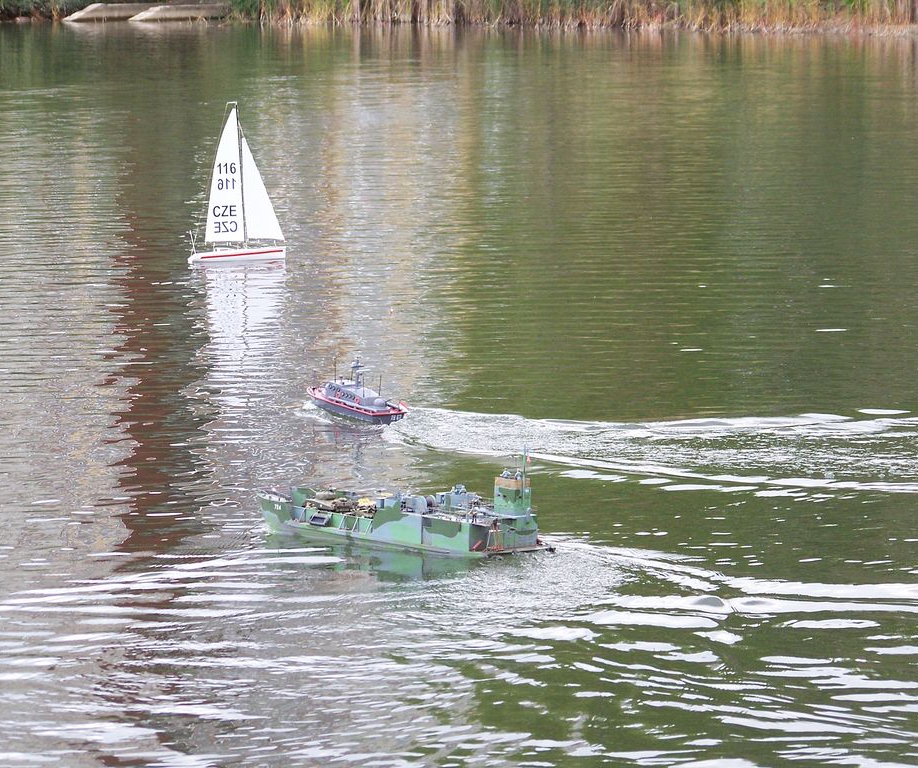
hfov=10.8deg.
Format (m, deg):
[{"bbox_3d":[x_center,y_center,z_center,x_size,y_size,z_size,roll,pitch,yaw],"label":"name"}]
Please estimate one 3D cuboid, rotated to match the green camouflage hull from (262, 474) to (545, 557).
[{"bbox_3d":[-0.190,0.391,15.489,0.280,0.290,1.070,-5,8,-42],"label":"green camouflage hull"}]

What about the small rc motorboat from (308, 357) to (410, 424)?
[{"bbox_3d":[-0.445,0.021,19.404,0.175,0.255,0.600,-4,7,-34],"label":"small rc motorboat"}]

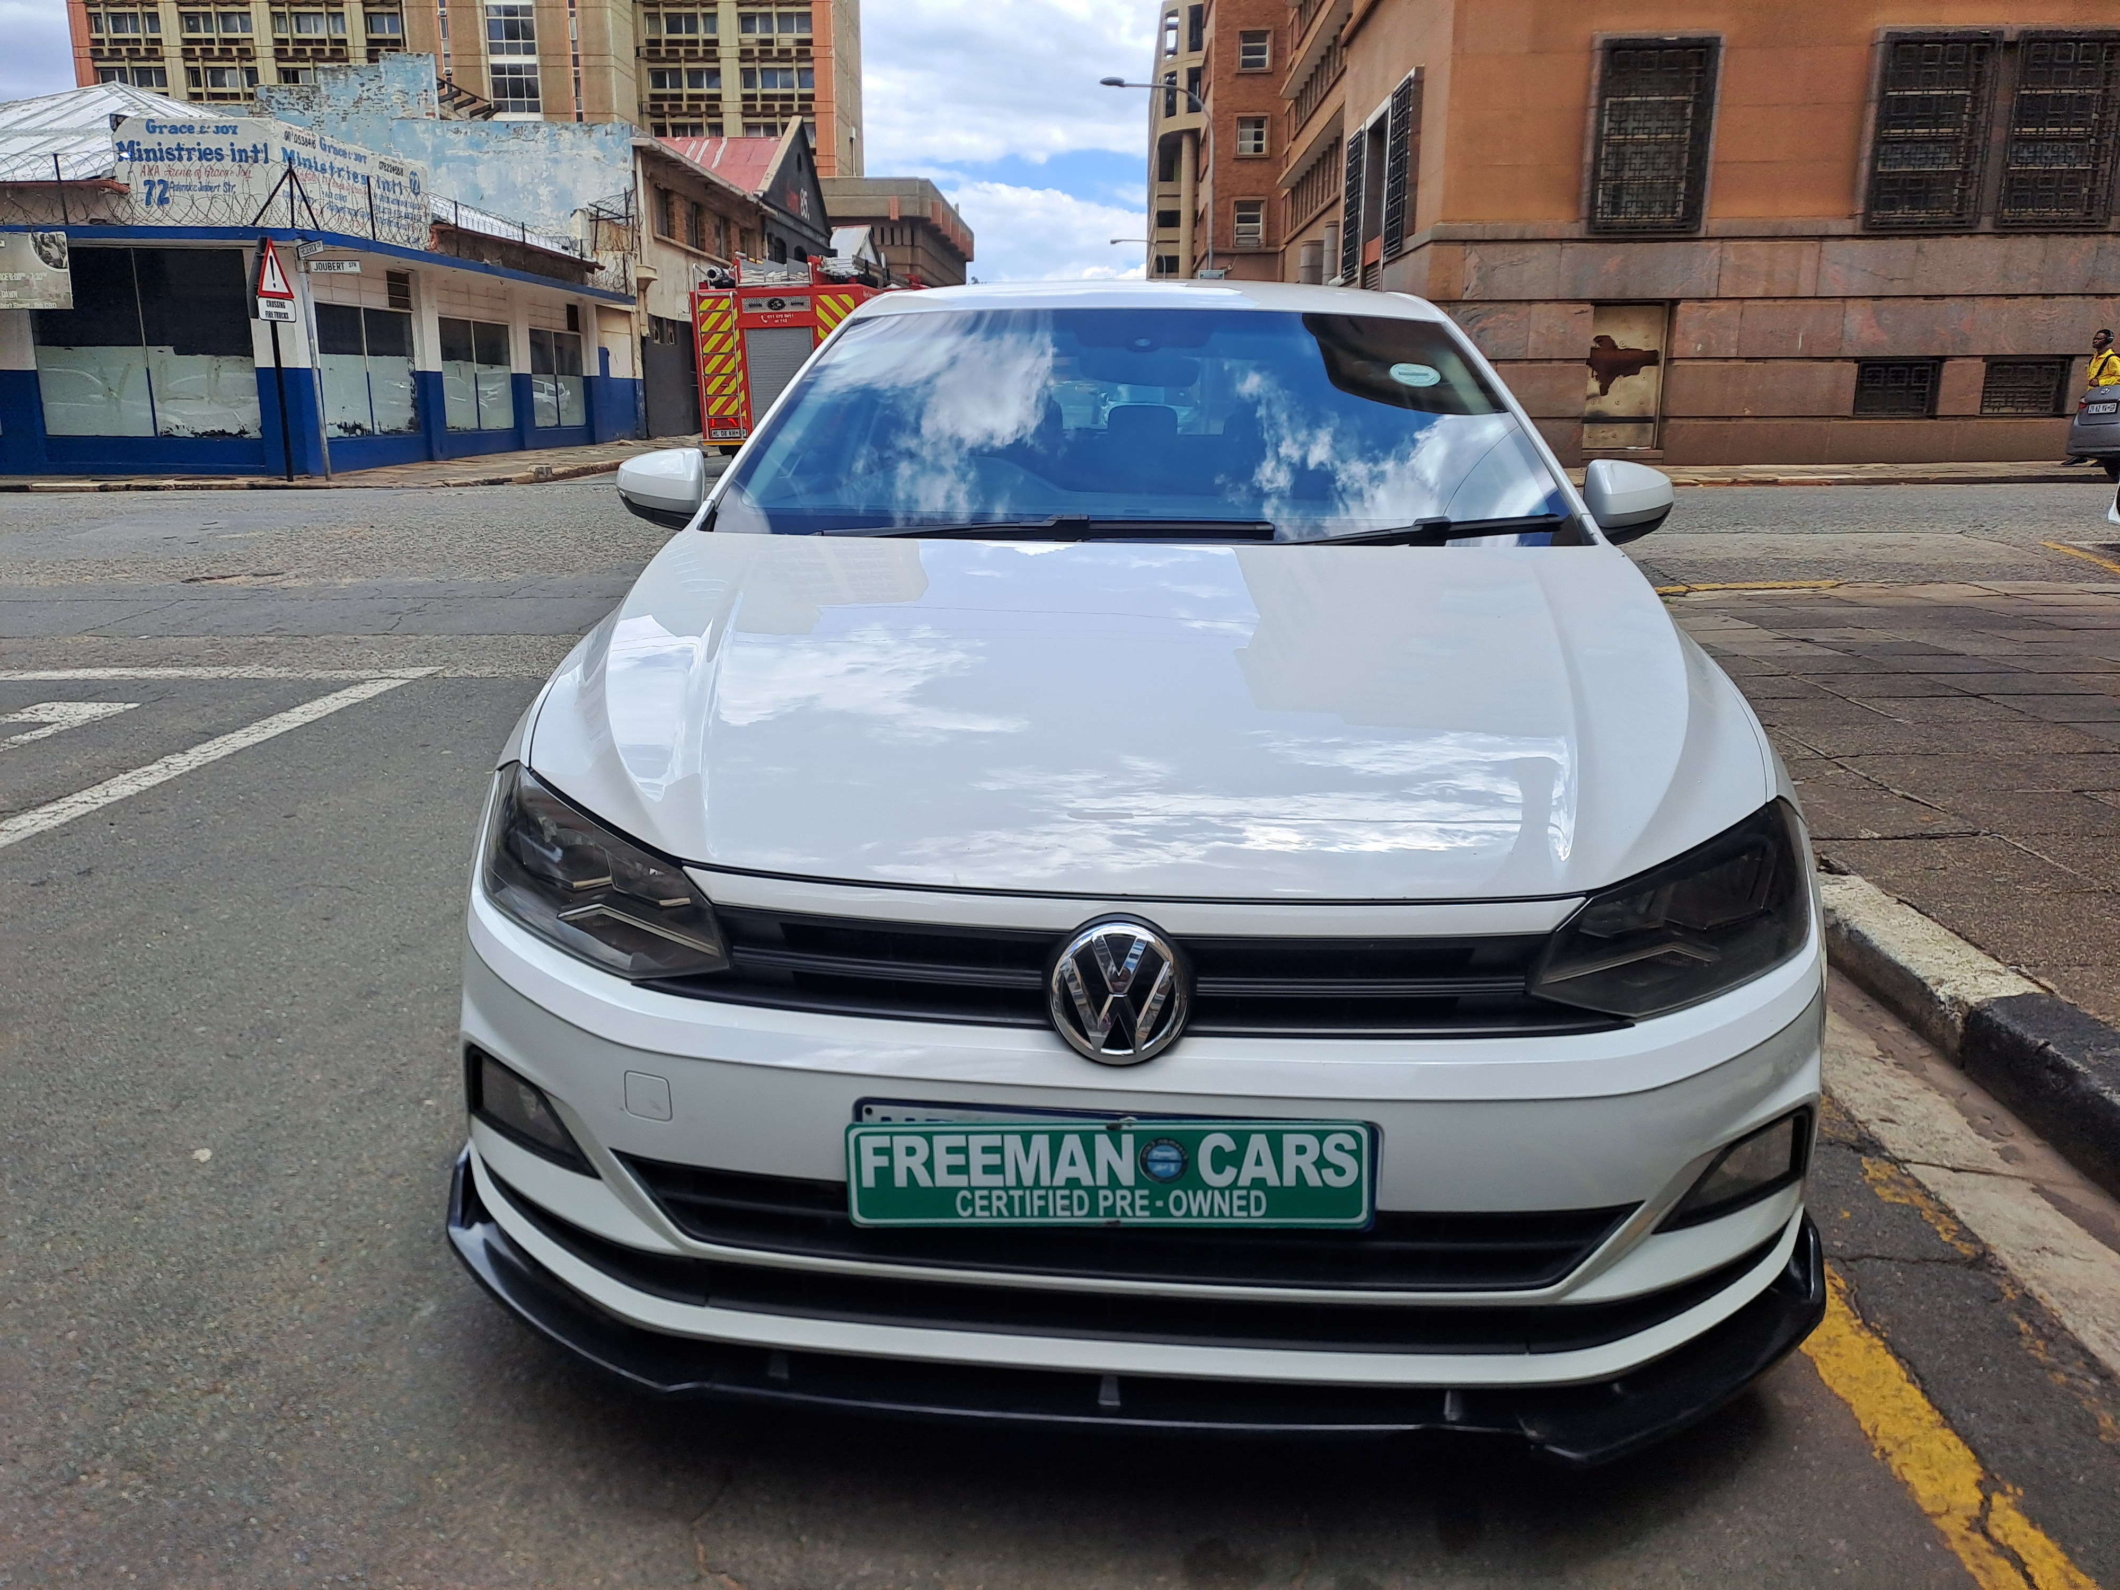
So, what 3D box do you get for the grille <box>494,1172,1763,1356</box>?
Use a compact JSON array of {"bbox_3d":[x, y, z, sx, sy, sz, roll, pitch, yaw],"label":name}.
[{"bbox_3d":[0.065,0.498,1.687,1.510,0.095,0.280,2,14,3],"label":"grille"}]

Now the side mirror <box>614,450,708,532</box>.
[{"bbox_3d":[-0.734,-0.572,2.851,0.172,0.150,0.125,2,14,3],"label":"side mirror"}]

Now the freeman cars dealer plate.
[{"bbox_3d":[0.049,0.378,1.519,0.520,0.113,0.018,-1,14,4],"label":"freeman cars dealer plate"}]

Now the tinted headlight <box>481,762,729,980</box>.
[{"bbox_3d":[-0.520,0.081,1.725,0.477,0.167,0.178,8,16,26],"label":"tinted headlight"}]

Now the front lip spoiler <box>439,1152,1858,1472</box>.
[{"bbox_3d":[0.065,0.570,1.747,1.740,0.185,0.460,2,14,3],"label":"front lip spoiler"}]

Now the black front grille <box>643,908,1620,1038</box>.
[{"bbox_3d":[0.067,0.180,1.529,1.045,0.115,0.130,2,14,3],"label":"black front grille"}]

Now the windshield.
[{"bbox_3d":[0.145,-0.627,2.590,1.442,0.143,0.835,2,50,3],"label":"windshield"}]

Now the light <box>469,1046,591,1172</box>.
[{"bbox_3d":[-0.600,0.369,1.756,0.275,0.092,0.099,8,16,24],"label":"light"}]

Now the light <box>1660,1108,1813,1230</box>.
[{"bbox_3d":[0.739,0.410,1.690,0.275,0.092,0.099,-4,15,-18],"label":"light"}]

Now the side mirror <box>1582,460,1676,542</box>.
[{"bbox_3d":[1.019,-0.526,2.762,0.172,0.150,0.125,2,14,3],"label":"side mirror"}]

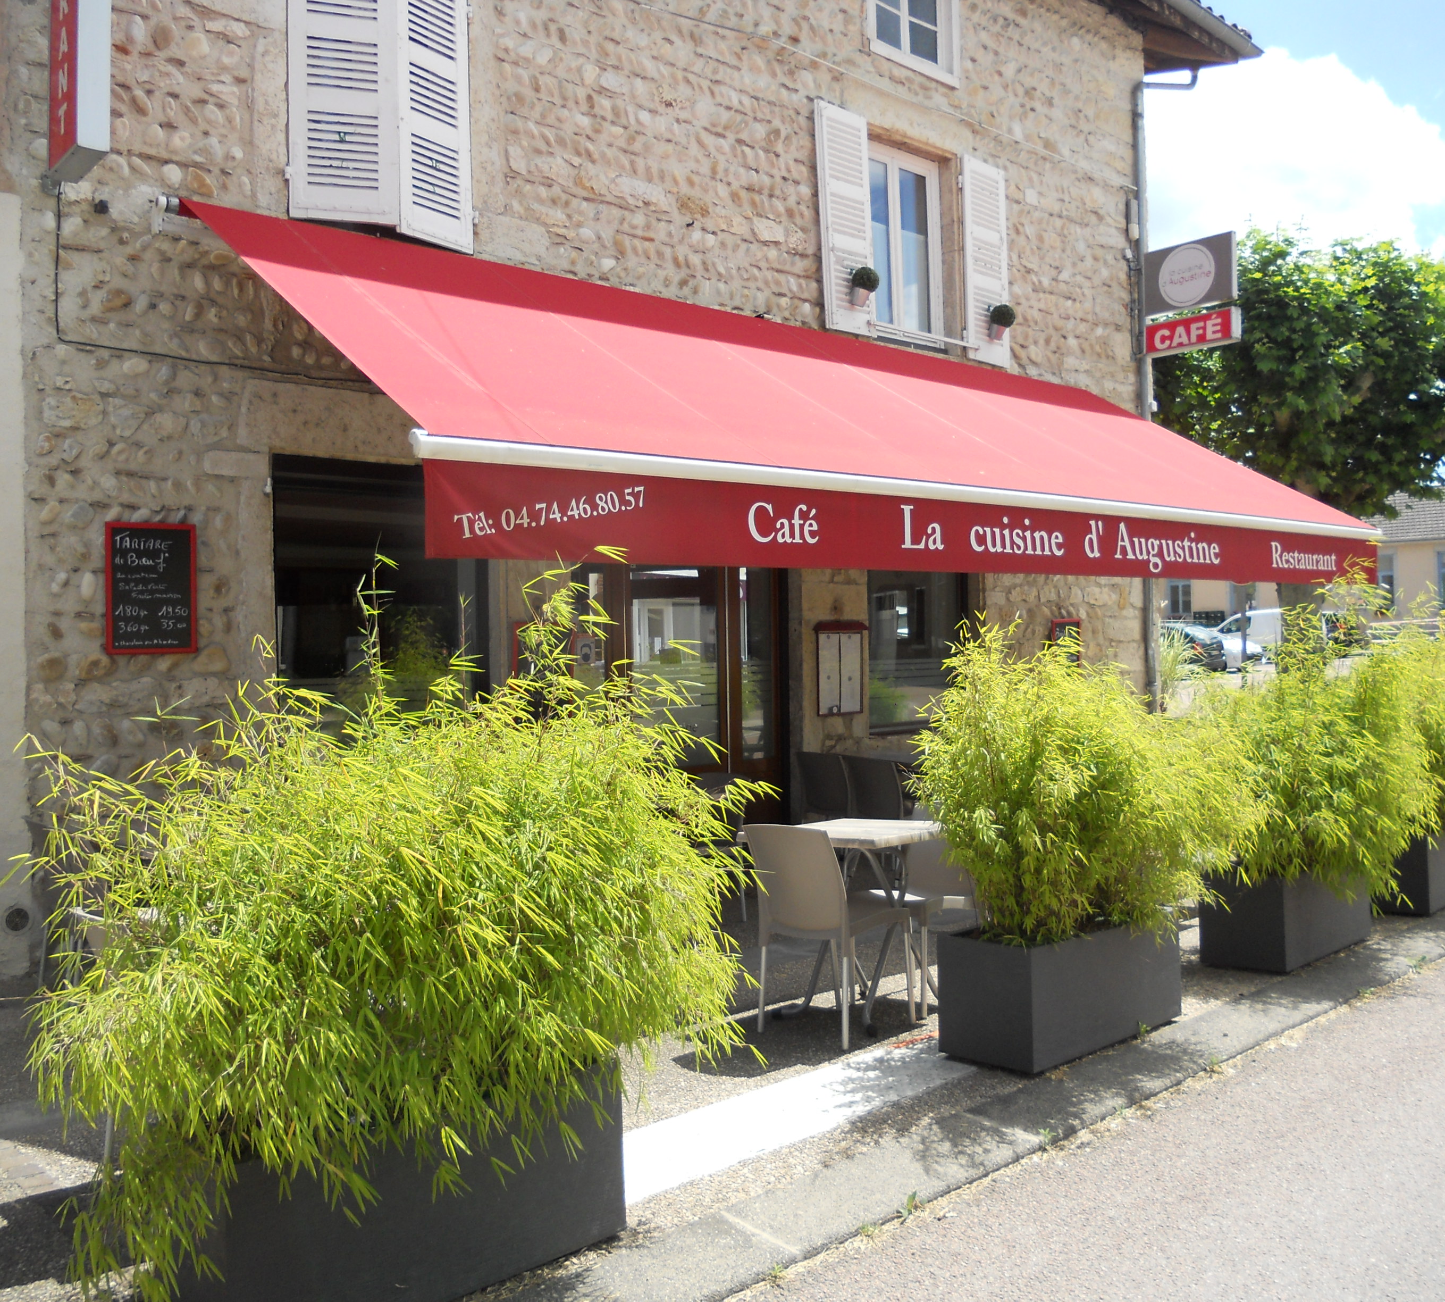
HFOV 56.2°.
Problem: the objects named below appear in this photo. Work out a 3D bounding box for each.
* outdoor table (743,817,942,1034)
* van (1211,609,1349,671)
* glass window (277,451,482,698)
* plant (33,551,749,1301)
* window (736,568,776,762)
[{"bbox_3d":[0.536,1.124,5.631,0.630,0.740,0.630,-1,0,36],"label":"outdoor table"},{"bbox_3d":[17.311,-0.358,42.000,4.200,1.840,1.800,-1,0,25],"label":"van"},{"bbox_3d":[-1.999,-0.210,7.958,1.380,1.760,0.120,-1,0,-43],"label":"glass window"},{"bbox_3d":[-0.743,0.615,3.302,1.550,1.580,1.050,-1,0,-43],"label":"plant"},{"bbox_3d":[0.259,0.006,10.286,0.400,1.620,0.060,-1,0,-42],"label":"window"}]

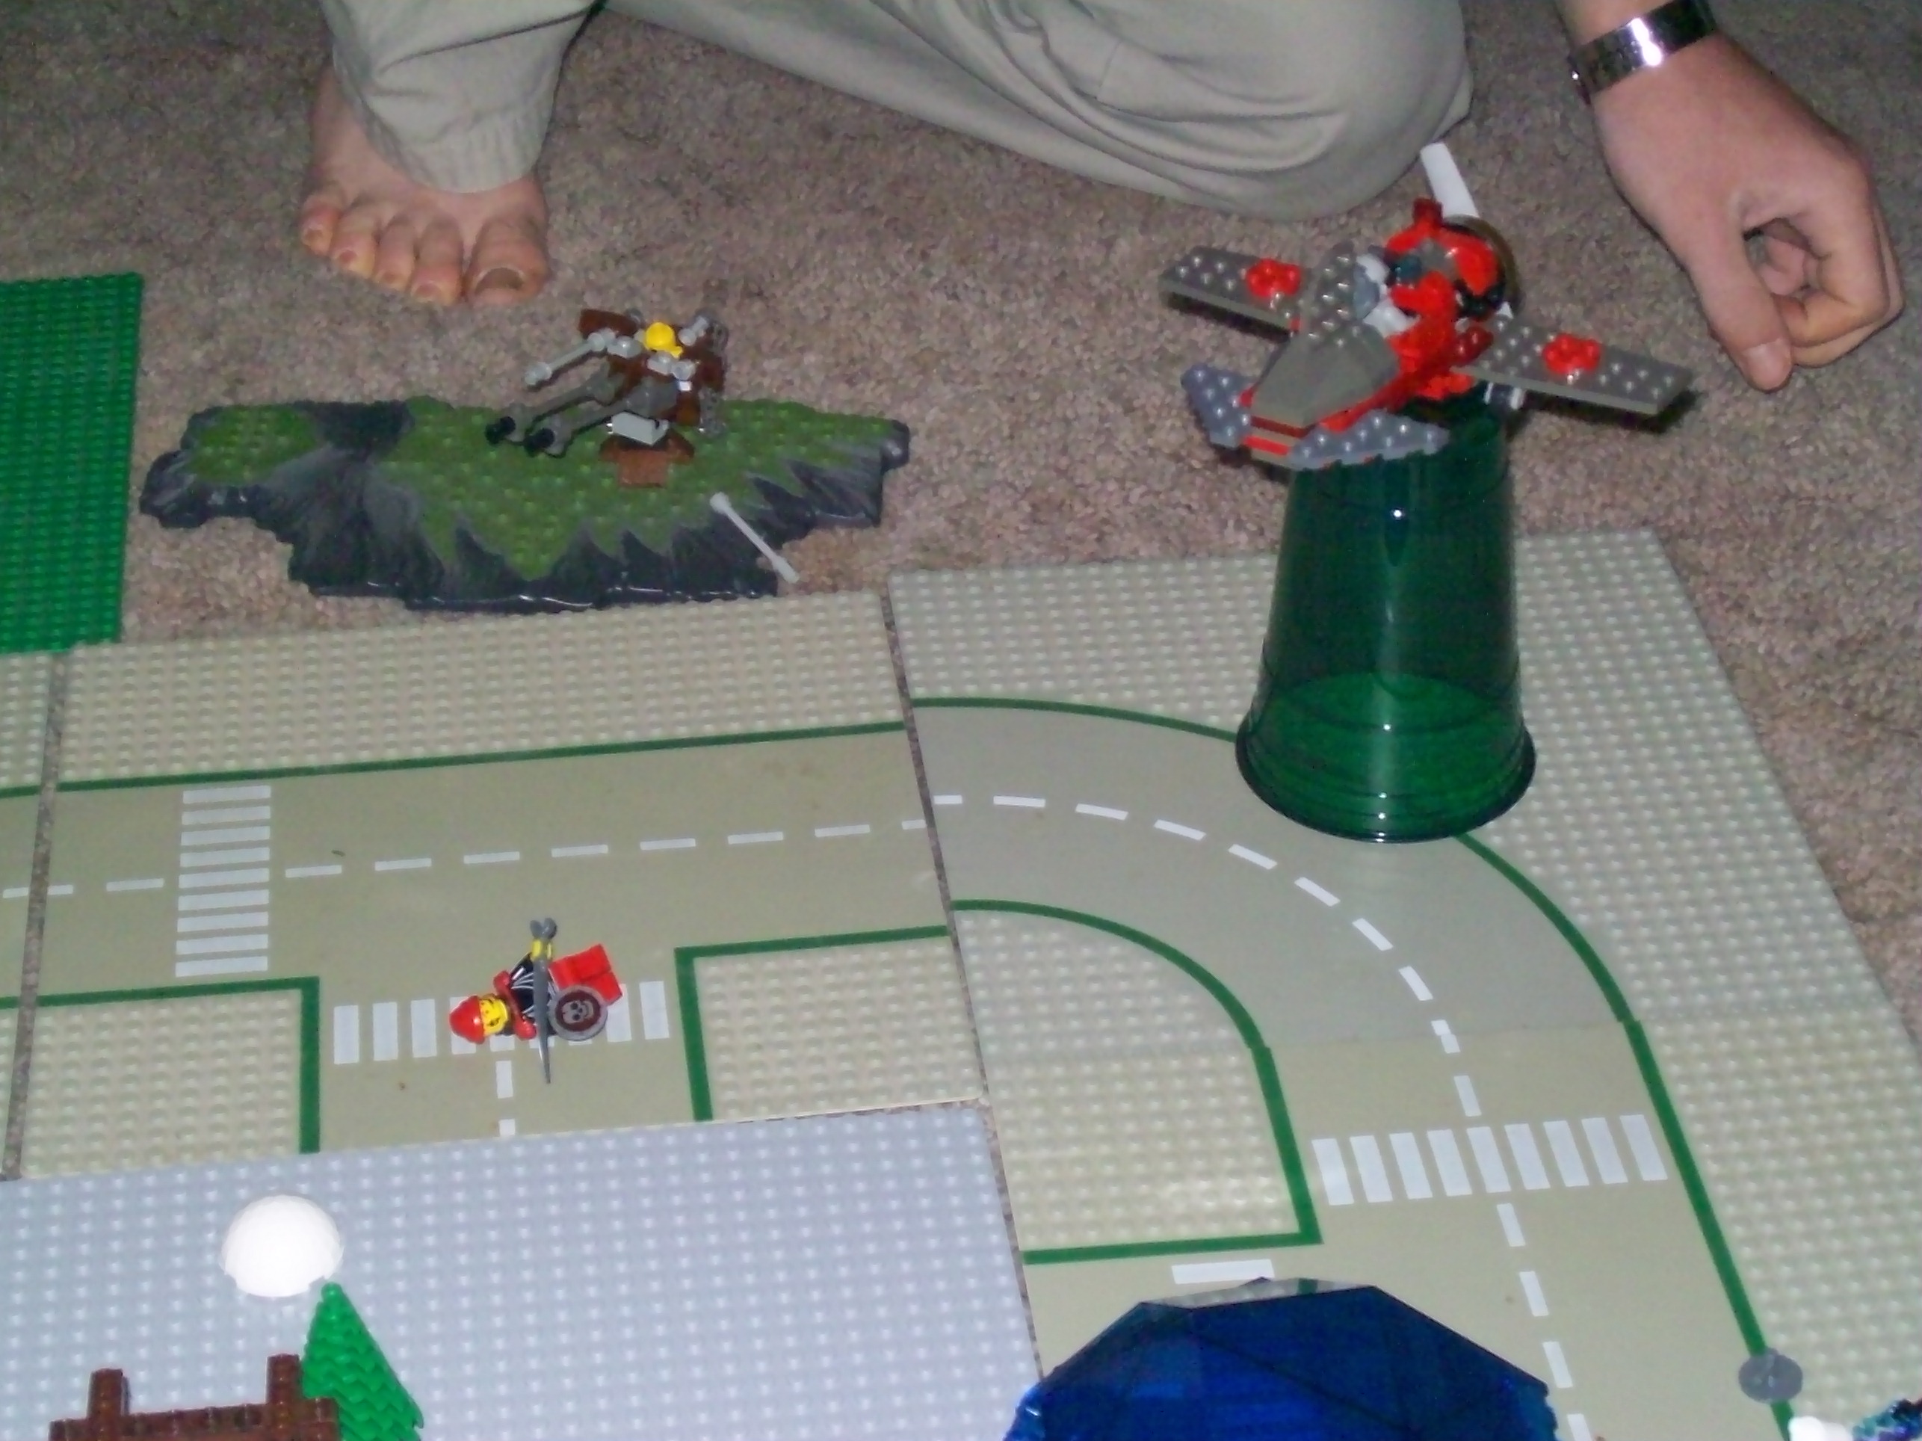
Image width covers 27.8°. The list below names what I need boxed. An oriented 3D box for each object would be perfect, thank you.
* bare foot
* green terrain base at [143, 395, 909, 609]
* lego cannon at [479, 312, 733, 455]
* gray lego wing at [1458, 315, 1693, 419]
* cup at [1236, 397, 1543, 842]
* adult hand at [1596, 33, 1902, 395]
[{"bbox_3d":[-0.200,-0.250,1.482,0.098,0.088,0.240,-2,34,-3],"label":"bare foot"},{"bbox_3d":[-0.144,-0.076,1.289,0.254,0.017,0.122,-1,34,-1],"label":"green terrain base"},{"bbox_3d":[-0.115,-0.110,1.270,0.052,0.045,0.074,20,39,27],"label":"lego cannon"},{"bbox_3d":[0.168,-0.097,1.084,0.070,0.006,0.032,19,38,29],"label":"gray lego wing"},{"bbox_3d":[0.129,-0.038,1.145,0.089,0.119,0.089,0,34,0],"label":"cup"},{"bbox_3d":[0.284,-0.181,1.389,0.080,0.090,0.130,-12,36,-17],"label":"adult hand"}]

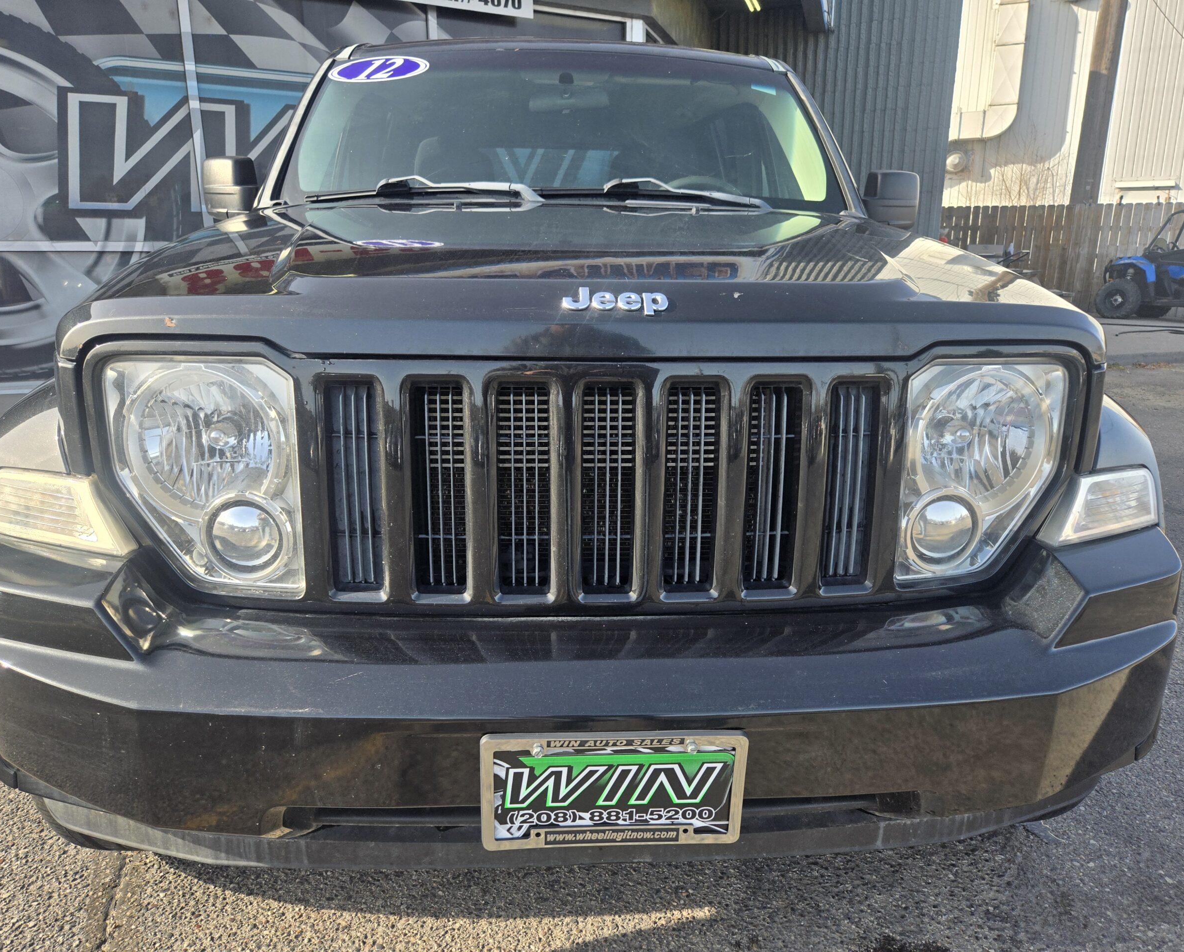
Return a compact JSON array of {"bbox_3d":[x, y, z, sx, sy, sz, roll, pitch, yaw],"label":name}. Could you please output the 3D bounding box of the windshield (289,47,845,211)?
[{"bbox_3d":[-0.062,-0.985,2.364,1.470,0.660,0.190,0,-30,-4],"label":"windshield"}]

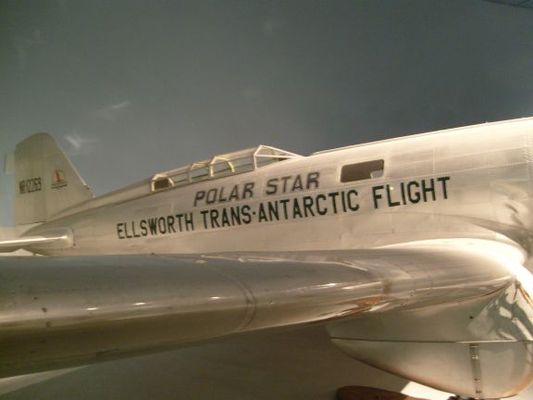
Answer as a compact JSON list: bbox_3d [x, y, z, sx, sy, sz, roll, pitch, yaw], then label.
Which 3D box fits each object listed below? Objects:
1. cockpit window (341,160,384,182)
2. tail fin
[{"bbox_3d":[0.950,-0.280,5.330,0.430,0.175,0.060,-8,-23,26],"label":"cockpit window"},{"bbox_3d":[-3.200,-0.380,8.100,1.620,1.400,0.170,-6,-8,26],"label":"tail fin"}]

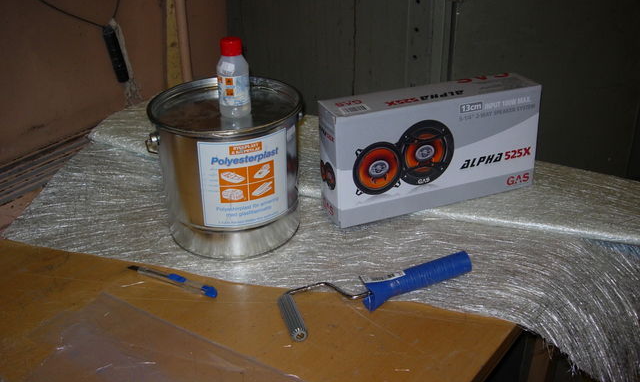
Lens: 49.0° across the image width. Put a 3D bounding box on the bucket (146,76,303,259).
[{"bbox_3d":[-0.117,-0.032,0.934,0.200,0.183,0.197,0,26,0],"label":"bucket"}]

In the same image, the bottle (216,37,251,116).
[{"bbox_3d":[-0.105,-0.141,0.870,0.039,0.094,0.039,-2,26,-3],"label":"bottle"}]

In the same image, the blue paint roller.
[{"bbox_3d":[0.067,0.108,0.810,0.239,0.044,0.080,-10,28,-19],"label":"blue paint roller"}]

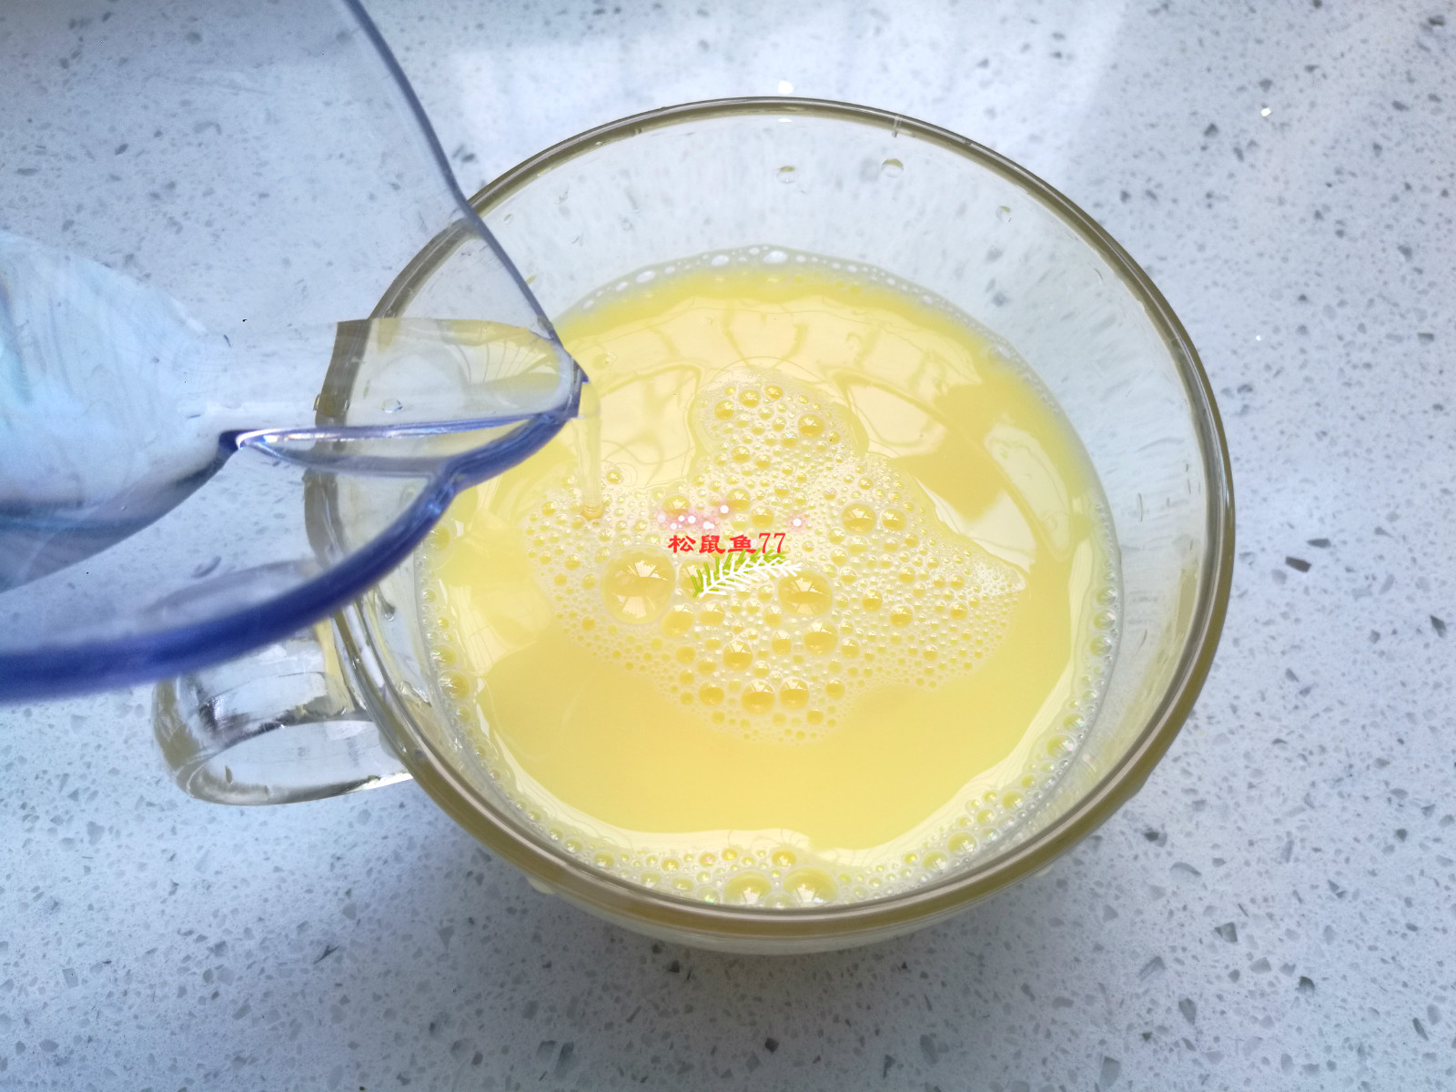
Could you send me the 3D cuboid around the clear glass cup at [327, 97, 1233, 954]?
[{"bbox_3d":[0.006,0.002,0.201,0.130,0.083,0.130,0,69,0],"label":"clear glass cup"}]

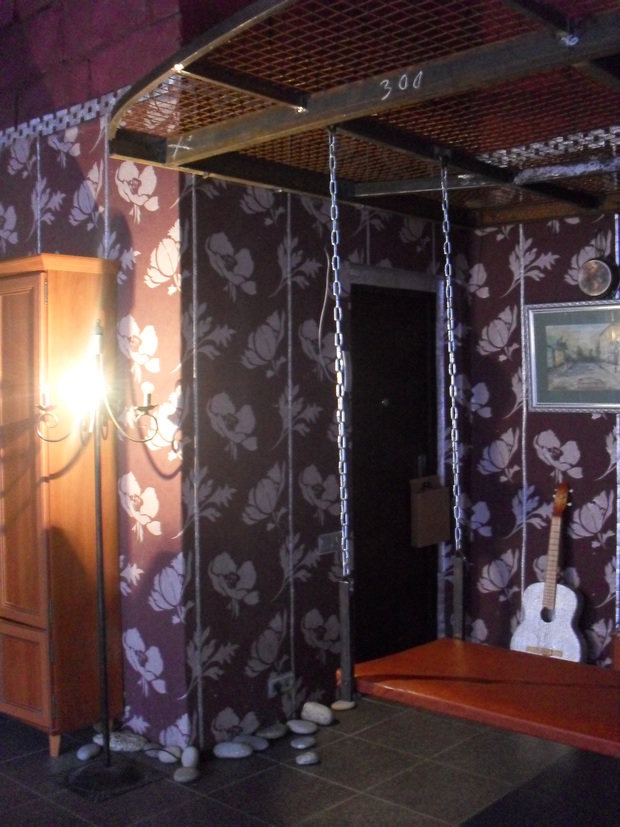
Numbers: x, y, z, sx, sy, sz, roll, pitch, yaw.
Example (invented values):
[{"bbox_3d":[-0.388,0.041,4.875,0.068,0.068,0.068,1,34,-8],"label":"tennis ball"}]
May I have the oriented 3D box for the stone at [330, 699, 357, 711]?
[{"bbox_3d":[0.151,1.305,4.058,0.110,0.035,0.071,-1,1,-6],"label":"stone"}]

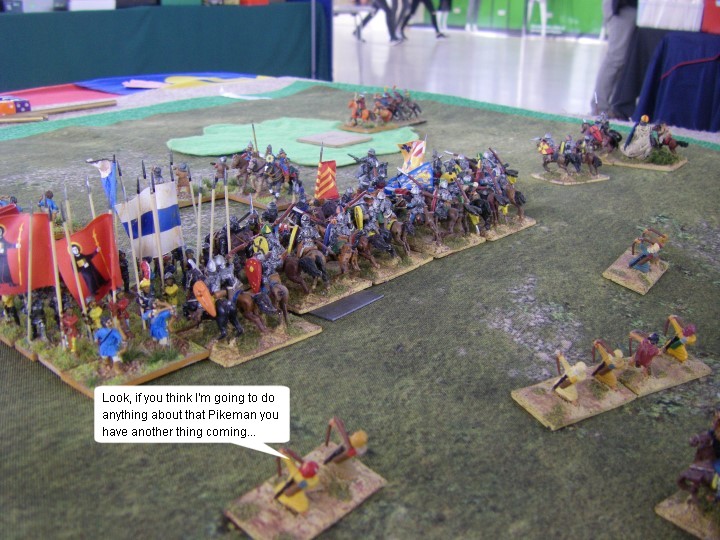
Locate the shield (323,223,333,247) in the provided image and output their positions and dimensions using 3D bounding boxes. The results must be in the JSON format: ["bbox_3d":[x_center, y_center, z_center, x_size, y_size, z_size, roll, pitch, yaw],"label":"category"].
[{"bbox_3d":[-0.014,-0.016,0.350,0.003,0.011,0.007,7,23,-22],"label":"shield"}]

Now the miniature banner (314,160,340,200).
[{"bbox_3d":[-0.015,-0.040,0.349,0.012,0.018,0.004,-3,23,-11],"label":"miniature banner"}]

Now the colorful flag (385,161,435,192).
[{"bbox_3d":[0.022,-0.039,0.349,0.028,0.015,0.005,-15,27,-35],"label":"colorful flag"}]

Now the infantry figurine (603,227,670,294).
[{"bbox_3d":[0.126,-0.008,0.354,0.021,0.019,0.040,16,26,32],"label":"infantry figurine"}]

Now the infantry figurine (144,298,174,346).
[{"bbox_3d":[-0.067,0.019,0.261,0.007,0.020,0.010,24,32,34],"label":"infantry figurine"}]

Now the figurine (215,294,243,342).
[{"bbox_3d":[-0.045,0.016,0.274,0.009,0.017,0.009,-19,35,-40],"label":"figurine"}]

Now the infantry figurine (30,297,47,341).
[{"bbox_3d":[-0.108,0.016,0.264,0.005,0.016,0.007,24,32,34],"label":"infantry figurine"}]

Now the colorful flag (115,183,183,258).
[{"bbox_3d":[-0.077,-0.018,0.290,0.026,0.026,0.005,-19,30,-41],"label":"colorful flag"}]

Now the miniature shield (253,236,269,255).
[{"bbox_3d":[-0.038,-0.009,0.300,0.006,0.008,0.002,22,22,31],"label":"miniature shield"}]

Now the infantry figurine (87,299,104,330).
[{"bbox_3d":[-0.092,0.017,0.276,0.007,0.018,0.007,-19,30,-41],"label":"infantry figurine"}]

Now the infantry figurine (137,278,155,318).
[{"bbox_3d":[-0.078,0.012,0.289,0.007,0.018,0.007,-19,30,-41],"label":"infantry figurine"}]

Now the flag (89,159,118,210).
[{"bbox_3d":[-0.097,-0.031,0.299,0.011,0.022,0.005,-8,24,-23],"label":"flag"}]

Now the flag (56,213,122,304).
[{"bbox_3d":[-0.089,-0.004,0.262,0.021,0.029,0.005,-19,30,-41],"label":"flag"}]

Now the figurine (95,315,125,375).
[{"bbox_3d":[-0.080,0.023,0.250,0.007,0.020,0.009,24,32,34],"label":"figurine"}]

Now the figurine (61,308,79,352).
[{"bbox_3d":[-0.095,0.019,0.260,0.005,0.018,0.007,24,32,34],"label":"figurine"}]

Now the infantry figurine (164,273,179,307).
[{"bbox_3d":[-0.068,0.009,0.283,0.005,0.018,0.006,24,32,34],"label":"infantry figurine"}]

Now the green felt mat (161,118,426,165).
[{"bbox_3d":[-0.045,-0.098,0.590,0.180,0.003,0.155,1,22,0],"label":"green felt mat"}]

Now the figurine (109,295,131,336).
[{"bbox_3d":[-0.082,0.015,0.270,0.006,0.017,0.008,24,32,34],"label":"figurine"}]

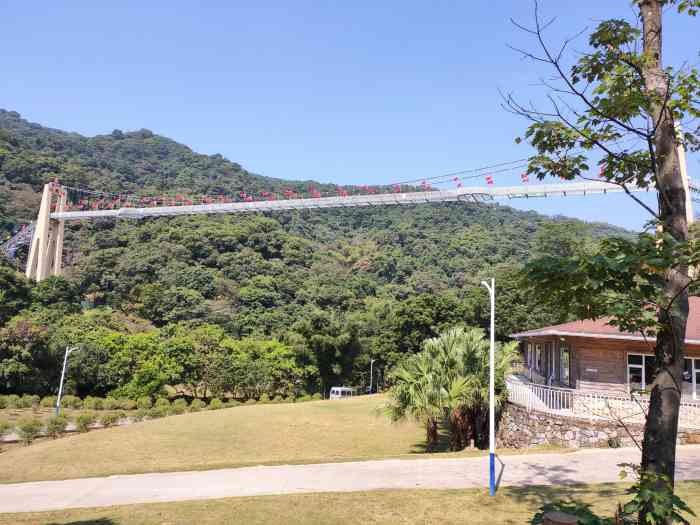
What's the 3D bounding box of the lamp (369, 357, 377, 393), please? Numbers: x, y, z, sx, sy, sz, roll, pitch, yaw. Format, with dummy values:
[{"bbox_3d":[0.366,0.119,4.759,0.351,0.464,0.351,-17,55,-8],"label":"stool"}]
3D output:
[{"bbox_3d":[4.051,19.294,84.671,1.200,6.000,0.250,-3,-10,31],"label":"lamp"}]

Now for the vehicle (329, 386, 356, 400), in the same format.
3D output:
[{"bbox_3d":[-0.926,18.773,72.000,4.000,1.920,1.650,10,-12,-41],"label":"vehicle"}]

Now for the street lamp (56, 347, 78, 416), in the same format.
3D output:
[{"bbox_3d":[-24.415,10.419,44.002,1.250,6.000,0.250,2,-9,3],"label":"street lamp"}]

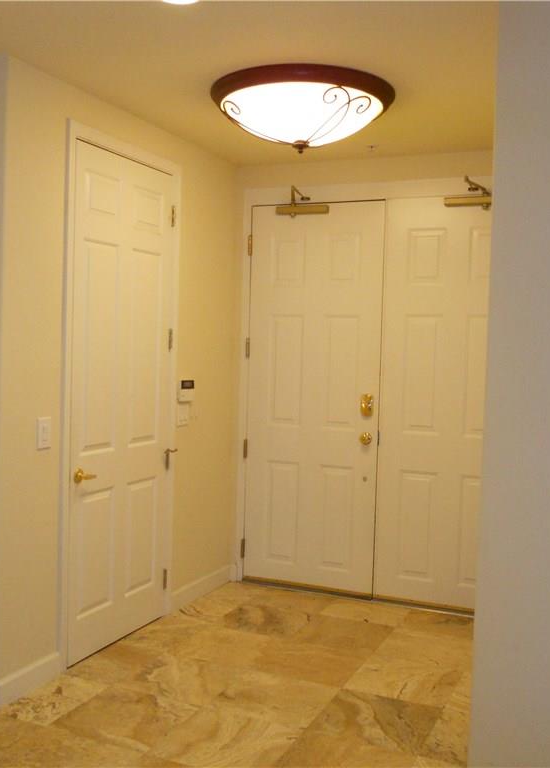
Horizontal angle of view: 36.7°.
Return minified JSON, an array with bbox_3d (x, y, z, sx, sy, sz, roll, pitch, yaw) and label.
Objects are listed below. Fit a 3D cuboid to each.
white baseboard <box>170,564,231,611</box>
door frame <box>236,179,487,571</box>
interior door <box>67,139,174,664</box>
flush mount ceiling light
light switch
[{"bbox_3d":[-0.440,1.240,5.053,0.018,0.107,0.764,3,3,23],"label":"white baseboard"},{"bbox_3d":[0.632,0.104,4.978,1.749,2.400,0.060,3,3,23],"label":"door frame"},{"bbox_3d":[-0.774,0.094,4.198,0.050,2.440,0.853,3,3,23],"label":"interior door"},{"bbox_3d":[0.119,-1.161,3.650,0.806,0.280,0.806,2,3,0],"label":"flush mount ceiling light"},{"bbox_3d":[-1.007,0.217,3.627,0.012,0.131,0.086,3,3,23],"label":"light switch"}]

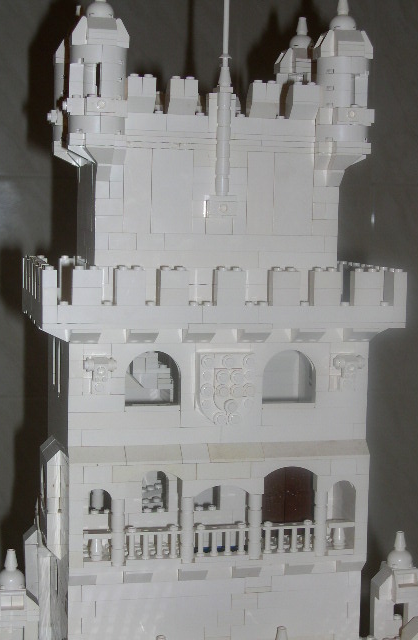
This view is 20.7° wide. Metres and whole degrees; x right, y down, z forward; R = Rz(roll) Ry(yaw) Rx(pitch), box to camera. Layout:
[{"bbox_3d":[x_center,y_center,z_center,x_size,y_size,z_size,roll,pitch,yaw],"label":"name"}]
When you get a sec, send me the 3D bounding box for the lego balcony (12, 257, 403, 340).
[{"bbox_3d":[-0.004,-0.014,0.704,0.208,0.043,0.144,0,6,-13],"label":"lego balcony"}]

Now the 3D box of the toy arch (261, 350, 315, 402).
[{"bbox_3d":[0.046,0.032,0.667,0.032,0.031,0.009,0,6,-13],"label":"toy arch"}]

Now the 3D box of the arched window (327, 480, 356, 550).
[{"bbox_3d":[0.077,0.114,0.674,0.016,0.041,0.009,0,6,-13],"label":"arched window"}]

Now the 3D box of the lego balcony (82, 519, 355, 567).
[{"bbox_3d":[0.007,0.127,0.659,0.160,0.021,0.009,0,6,-13],"label":"lego balcony"}]

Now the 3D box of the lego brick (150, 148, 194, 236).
[{"bbox_3d":[-0.021,-0.073,0.656,0.024,0.048,0.008,0,6,-13],"label":"lego brick"}]

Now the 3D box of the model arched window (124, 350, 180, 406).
[{"bbox_3d":[-0.032,0.032,0.648,0.032,0.031,0.009,0,6,-13],"label":"model arched window"}]

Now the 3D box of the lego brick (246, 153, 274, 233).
[{"bbox_3d":[0.029,-0.073,0.668,0.016,0.048,0.008,0,6,-13],"label":"lego brick"}]

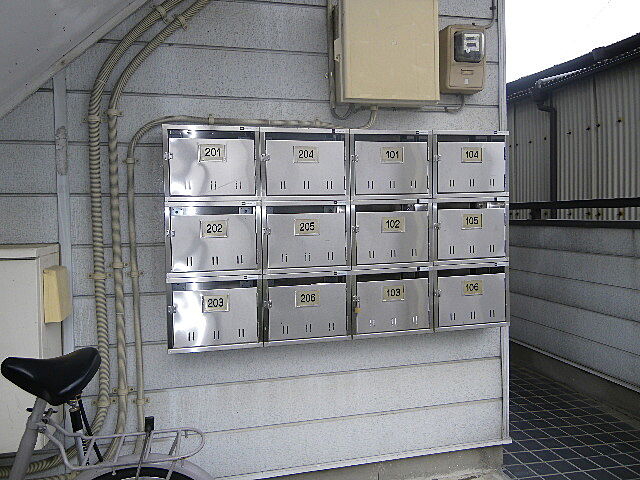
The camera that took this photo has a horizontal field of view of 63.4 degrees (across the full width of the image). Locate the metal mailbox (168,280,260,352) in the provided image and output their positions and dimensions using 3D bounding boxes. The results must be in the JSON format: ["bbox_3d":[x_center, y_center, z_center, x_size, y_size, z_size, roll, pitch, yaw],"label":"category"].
[{"bbox_3d":[-0.373,0.252,1.864,0.321,0.252,0.141,-2,2,-14],"label":"metal mailbox"}]

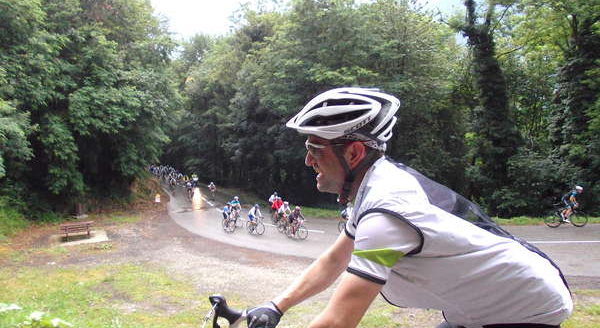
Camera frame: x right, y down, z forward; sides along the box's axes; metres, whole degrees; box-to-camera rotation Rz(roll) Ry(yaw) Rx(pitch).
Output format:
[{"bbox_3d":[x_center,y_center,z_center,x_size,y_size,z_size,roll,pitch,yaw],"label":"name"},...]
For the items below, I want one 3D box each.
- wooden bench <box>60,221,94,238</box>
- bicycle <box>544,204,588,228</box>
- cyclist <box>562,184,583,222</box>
[{"bbox_3d":[-12.534,3.718,27.277,1.750,0.780,0.600,-4,4,-23],"label":"wooden bench"},{"bbox_3d":[10.631,2.044,19.370,1.680,1.000,0.440,-2,3,5],"label":"bicycle"},{"bbox_3d":[10.853,1.650,19.326,0.850,1.470,0.500,-2,3,5],"label":"cyclist"}]

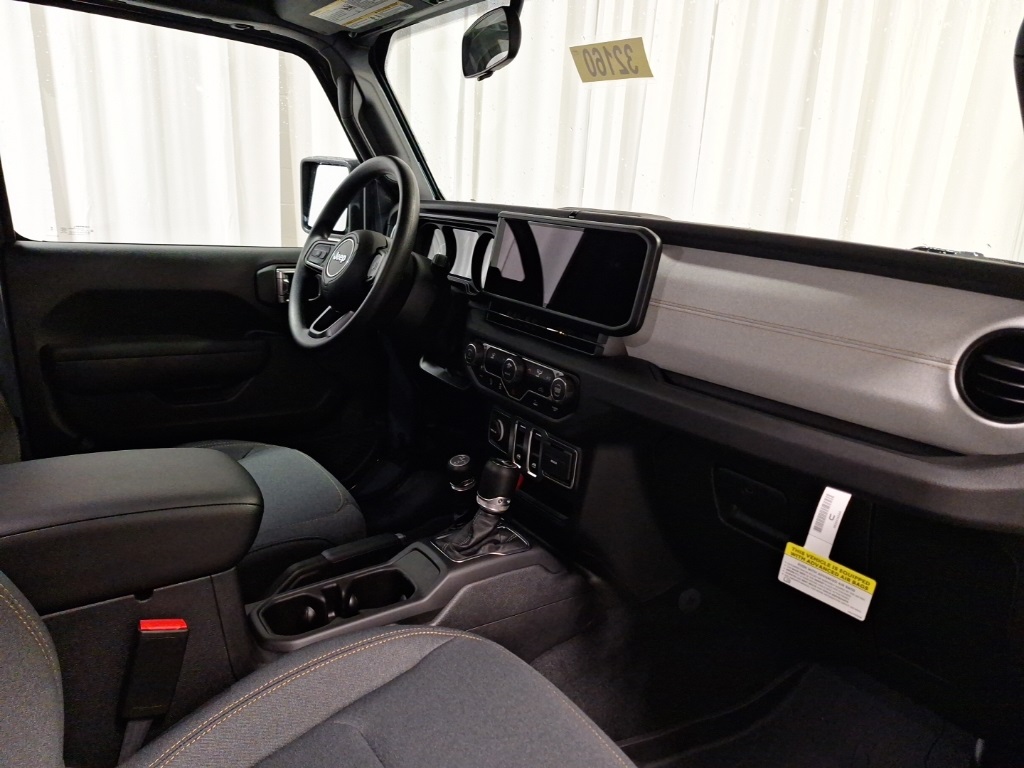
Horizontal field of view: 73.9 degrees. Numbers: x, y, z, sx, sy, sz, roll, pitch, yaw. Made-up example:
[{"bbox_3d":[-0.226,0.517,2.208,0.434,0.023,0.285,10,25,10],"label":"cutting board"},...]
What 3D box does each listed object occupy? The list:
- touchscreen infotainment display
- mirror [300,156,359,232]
[{"bbox_3d":[0.079,-0.165,0.982,0.033,0.138,0.345,5,11,-38],"label":"touchscreen infotainment display"},{"bbox_3d":[-0.459,-0.485,1.750,0.200,0.193,0.085,15,20,36],"label":"mirror"}]

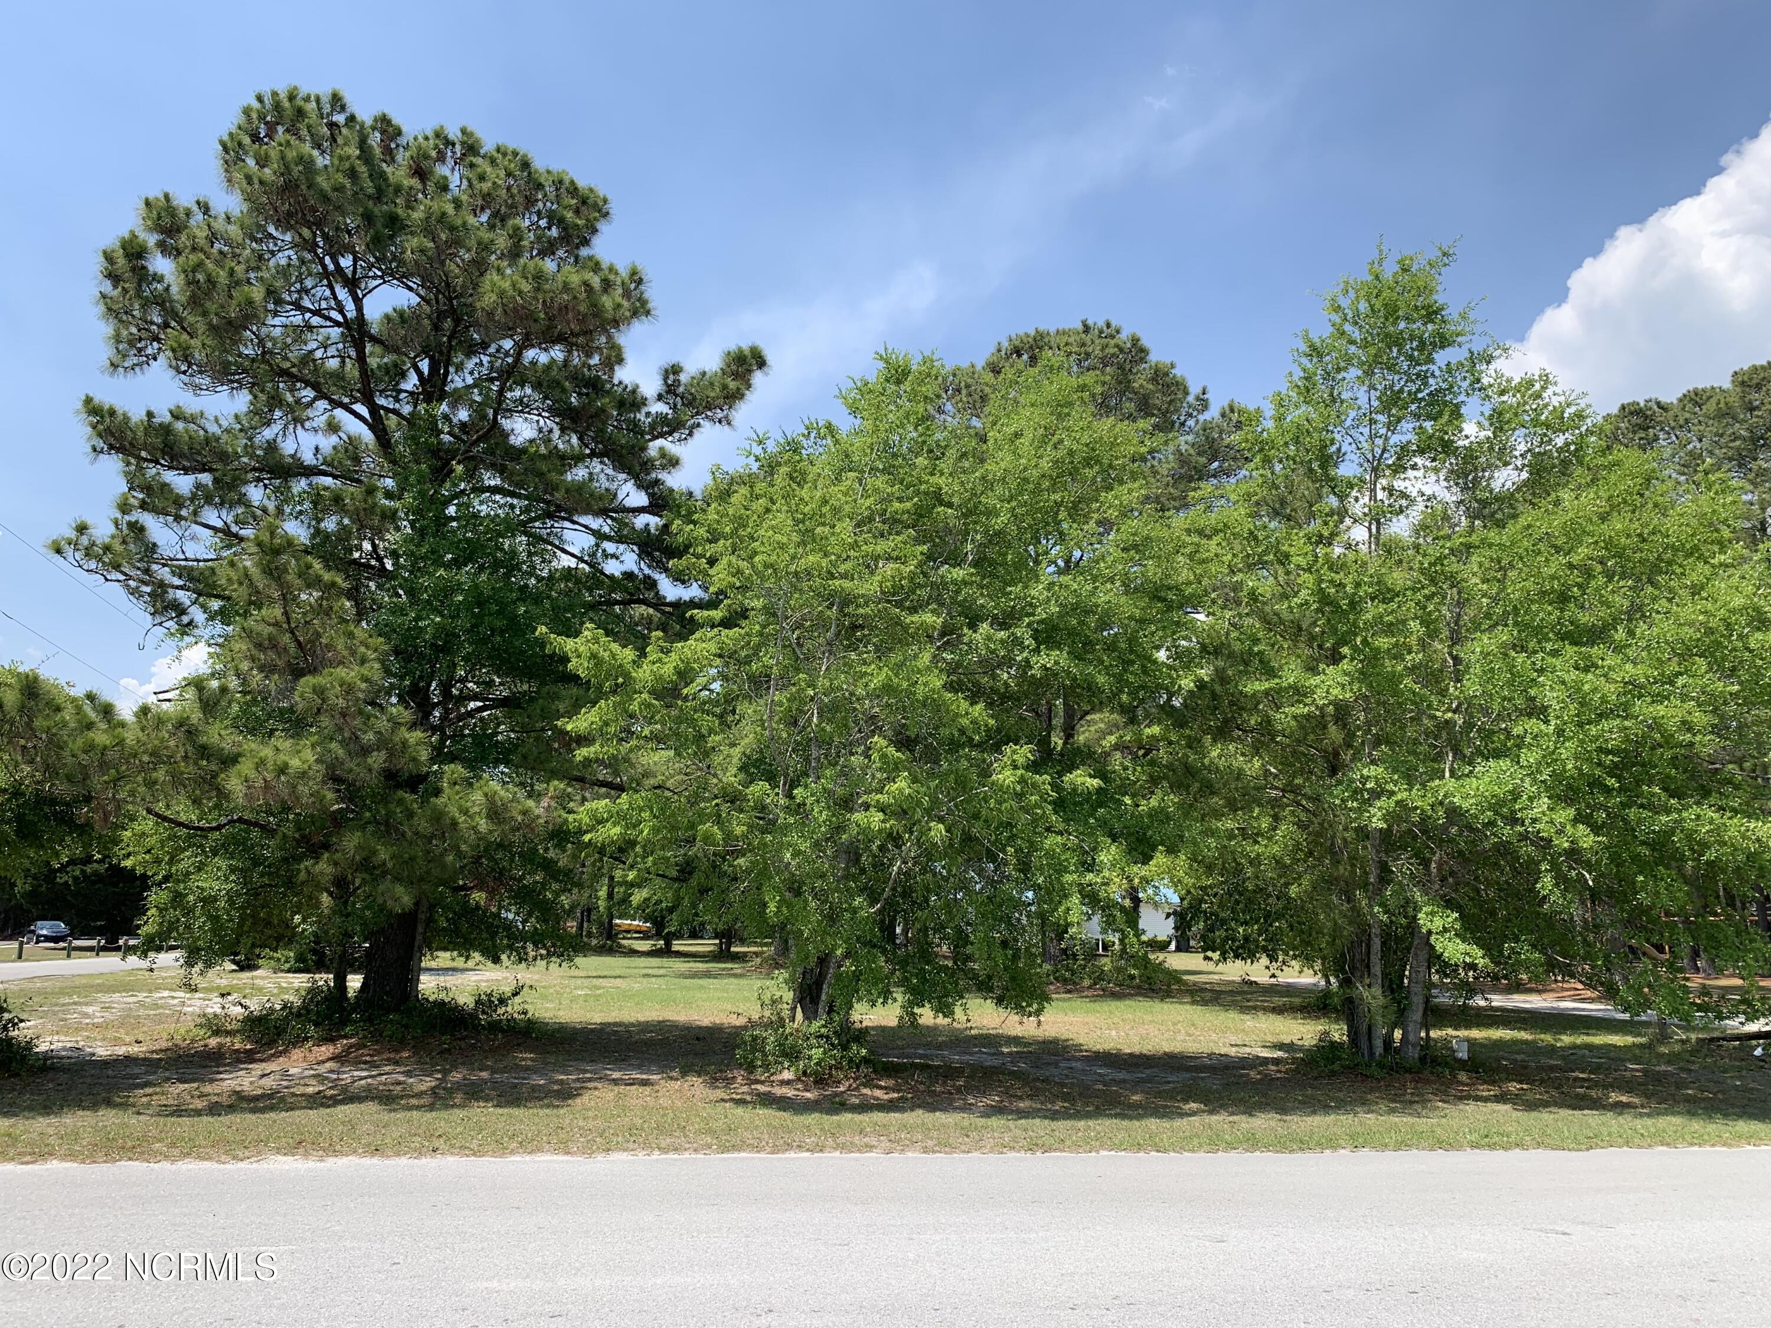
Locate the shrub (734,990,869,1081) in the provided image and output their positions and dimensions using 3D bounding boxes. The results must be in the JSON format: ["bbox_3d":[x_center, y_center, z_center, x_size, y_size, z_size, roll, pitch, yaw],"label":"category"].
[{"bbox_3d":[-0.846,3.715,13.442,1.340,0.860,1.200,0,-11,0],"label":"shrub"}]

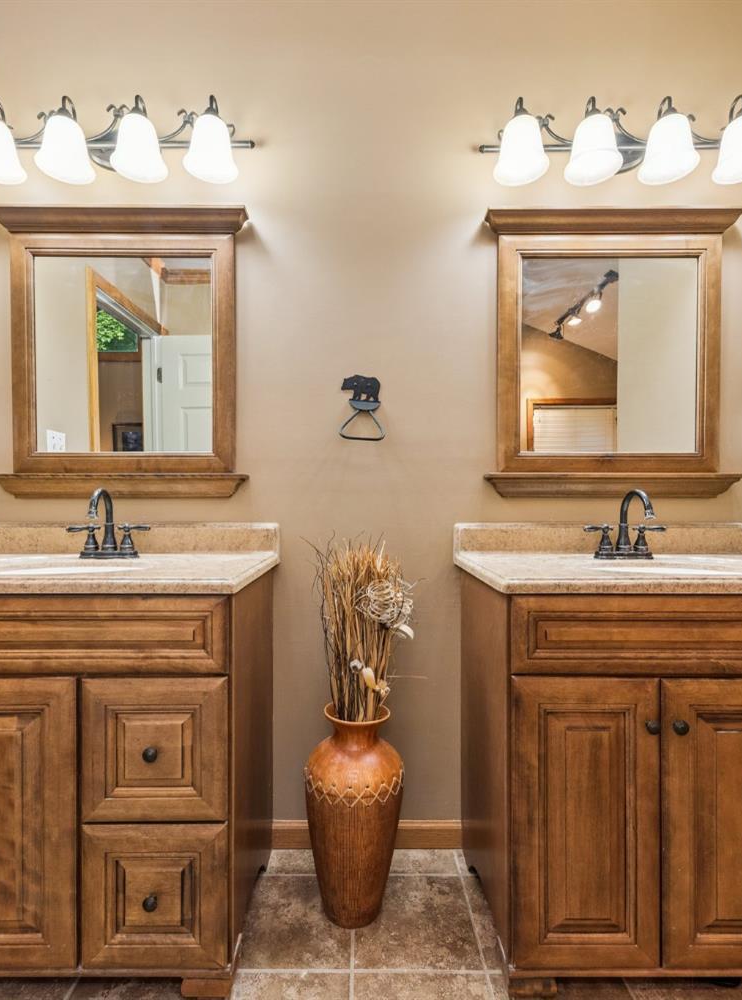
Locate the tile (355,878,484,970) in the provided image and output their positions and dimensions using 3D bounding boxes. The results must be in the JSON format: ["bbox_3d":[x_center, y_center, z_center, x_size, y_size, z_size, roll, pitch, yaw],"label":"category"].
[{"bbox_3d":[0.110,1.082,1.288,0.302,0.010,0.296,0,0,0],"label":"tile"}]

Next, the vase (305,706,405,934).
[{"bbox_3d":[-0.044,0.808,1.310,0.255,0.505,0.255,0,0,0],"label":"vase"}]

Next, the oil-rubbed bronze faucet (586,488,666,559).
[{"bbox_3d":[0.716,0.068,1.365,0.230,0.192,0.145,0,0,0],"label":"oil-rubbed bronze faucet"}]

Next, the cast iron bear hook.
[{"bbox_3d":[-0.027,-0.281,1.535,0.140,0.206,0.035,0,0,0],"label":"cast iron bear hook"}]

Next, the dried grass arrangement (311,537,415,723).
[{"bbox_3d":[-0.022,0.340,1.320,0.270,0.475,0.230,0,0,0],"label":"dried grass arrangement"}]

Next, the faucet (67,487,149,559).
[{"bbox_3d":[-0.755,0.066,1.392,0.240,0.200,0.155,0,0,-2],"label":"faucet"}]

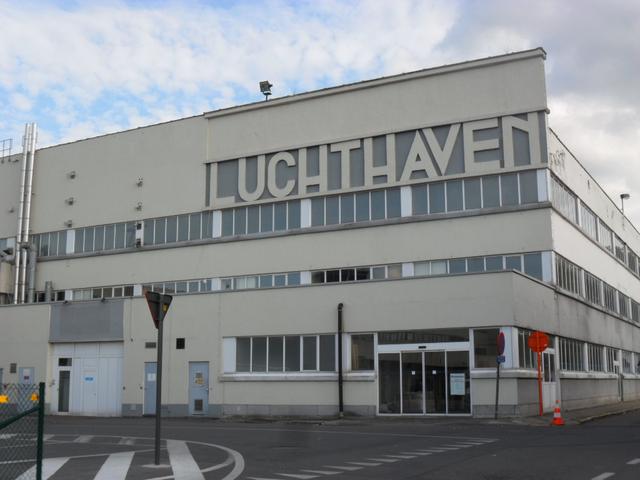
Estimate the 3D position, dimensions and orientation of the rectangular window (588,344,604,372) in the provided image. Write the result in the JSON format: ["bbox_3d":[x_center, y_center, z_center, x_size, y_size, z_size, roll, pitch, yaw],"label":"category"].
[{"bbox_3d":[14.018,6.038,41.179,0.100,1.327,4.869,-6,-11,28],"label":"rectangular window"}]

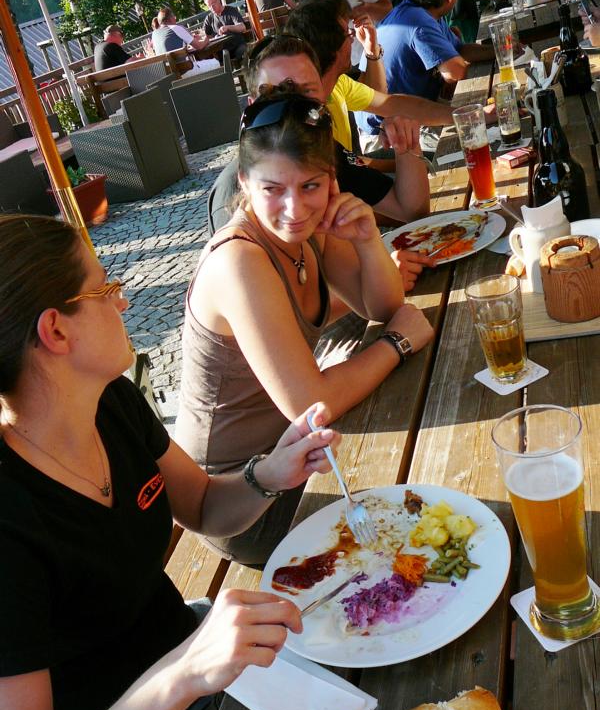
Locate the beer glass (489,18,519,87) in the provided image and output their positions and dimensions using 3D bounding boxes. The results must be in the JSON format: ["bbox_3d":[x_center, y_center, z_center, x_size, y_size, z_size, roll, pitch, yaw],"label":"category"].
[{"bbox_3d":[0.783,-1.132,3.081,0.082,0.238,0.082,-18,26,0],"label":"beer glass"}]

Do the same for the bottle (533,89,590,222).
[{"bbox_3d":[0.569,-0.440,1.794,0.115,0.290,0.115,-18,26,0],"label":"bottle"}]

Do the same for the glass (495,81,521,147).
[{"bbox_3d":[0.637,-0.733,2.456,0.067,0.172,0.067,-18,25,0],"label":"glass"}]

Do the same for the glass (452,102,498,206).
[{"bbox_3d":[0.449,-0.496,2.034,0.080,0.243,0.080,-18,26,0],"label":"glass"}]

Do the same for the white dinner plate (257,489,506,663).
[{"bbox_3d":[0.100,0.263,0.982,0.307,0.027,0.307,-15,25,7],"label":"white dinner plate"}]

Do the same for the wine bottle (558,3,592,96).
[{"bbox_3d":[0.925,-1.041,2.754,0.092,0.287,0.092,-18,25,0],"label":"wine bottle"}]

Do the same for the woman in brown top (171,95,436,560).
[{"bbox_3d":[0.086,0.152,1.576,0.580,1.230,0.500,-7,28,21],"label":"woman in brown top"}]

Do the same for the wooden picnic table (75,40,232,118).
[{"bbox_3d":[-1.722,-3.636,10.842,2.079,0.860,1.250,2,32,36],"label":"wooden picnic table"}]

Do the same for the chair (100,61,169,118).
[{"bbox_3d":[-1.654,-2.707,8.806,0.570,0.790,0.600,-1,30,30],"label":"chair"}]

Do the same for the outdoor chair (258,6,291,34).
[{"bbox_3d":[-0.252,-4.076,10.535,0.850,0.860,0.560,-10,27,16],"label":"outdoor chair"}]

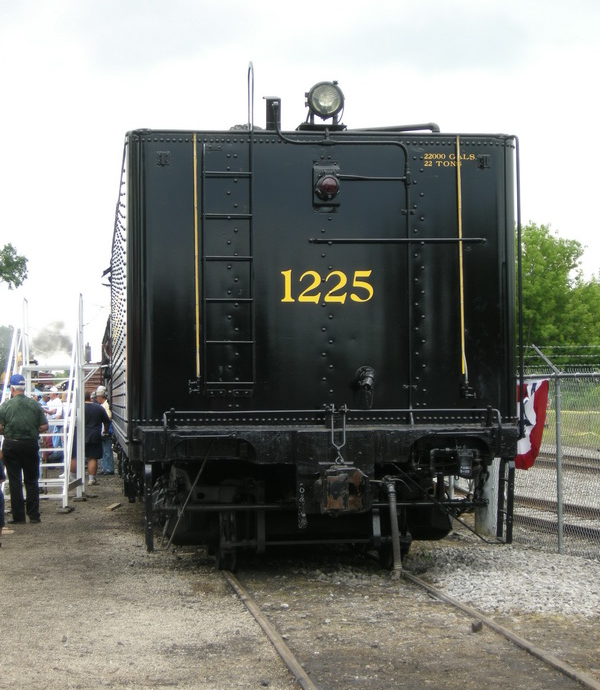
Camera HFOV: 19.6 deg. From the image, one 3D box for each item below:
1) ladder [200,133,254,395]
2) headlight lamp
[{"bbox_3d":[-0.577,-0.618,13.994,0.420,2.080,0.090,0,-2,-7],"label":"ladder"},{"bbox_3d":[0.211,-1.989,14.176,0.300,0.315,0.270,0,-2,-7],"label":"headlight lamp"}]

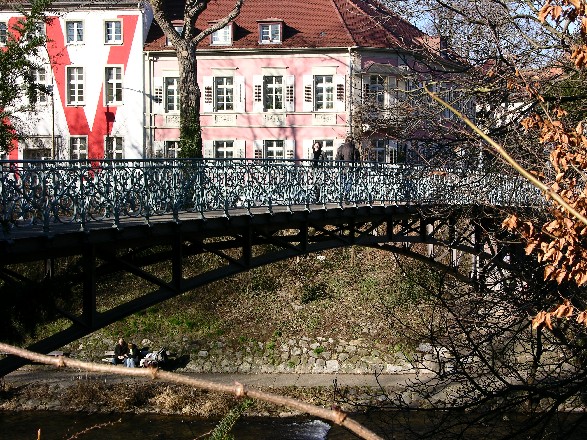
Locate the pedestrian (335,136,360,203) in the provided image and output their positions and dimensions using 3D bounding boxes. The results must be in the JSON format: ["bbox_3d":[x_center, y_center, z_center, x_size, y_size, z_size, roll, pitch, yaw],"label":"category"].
[{"bbox_3d":[1.422,-1.292,29.200,0.600,1.770,0.400,1,2,24],"label":"pedestrian"}]

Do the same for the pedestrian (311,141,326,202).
[{"bbox_3d":[0.655,-1.269,29.900,0.480,1.660,0.400,1,2,25],"label":"pedestrian"}]

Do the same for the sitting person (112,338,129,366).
[{"bbox_3d":[-6.243,4.897,40.500,0.570,1.180,0.800,0,2,3],"label":"sitting person"}]

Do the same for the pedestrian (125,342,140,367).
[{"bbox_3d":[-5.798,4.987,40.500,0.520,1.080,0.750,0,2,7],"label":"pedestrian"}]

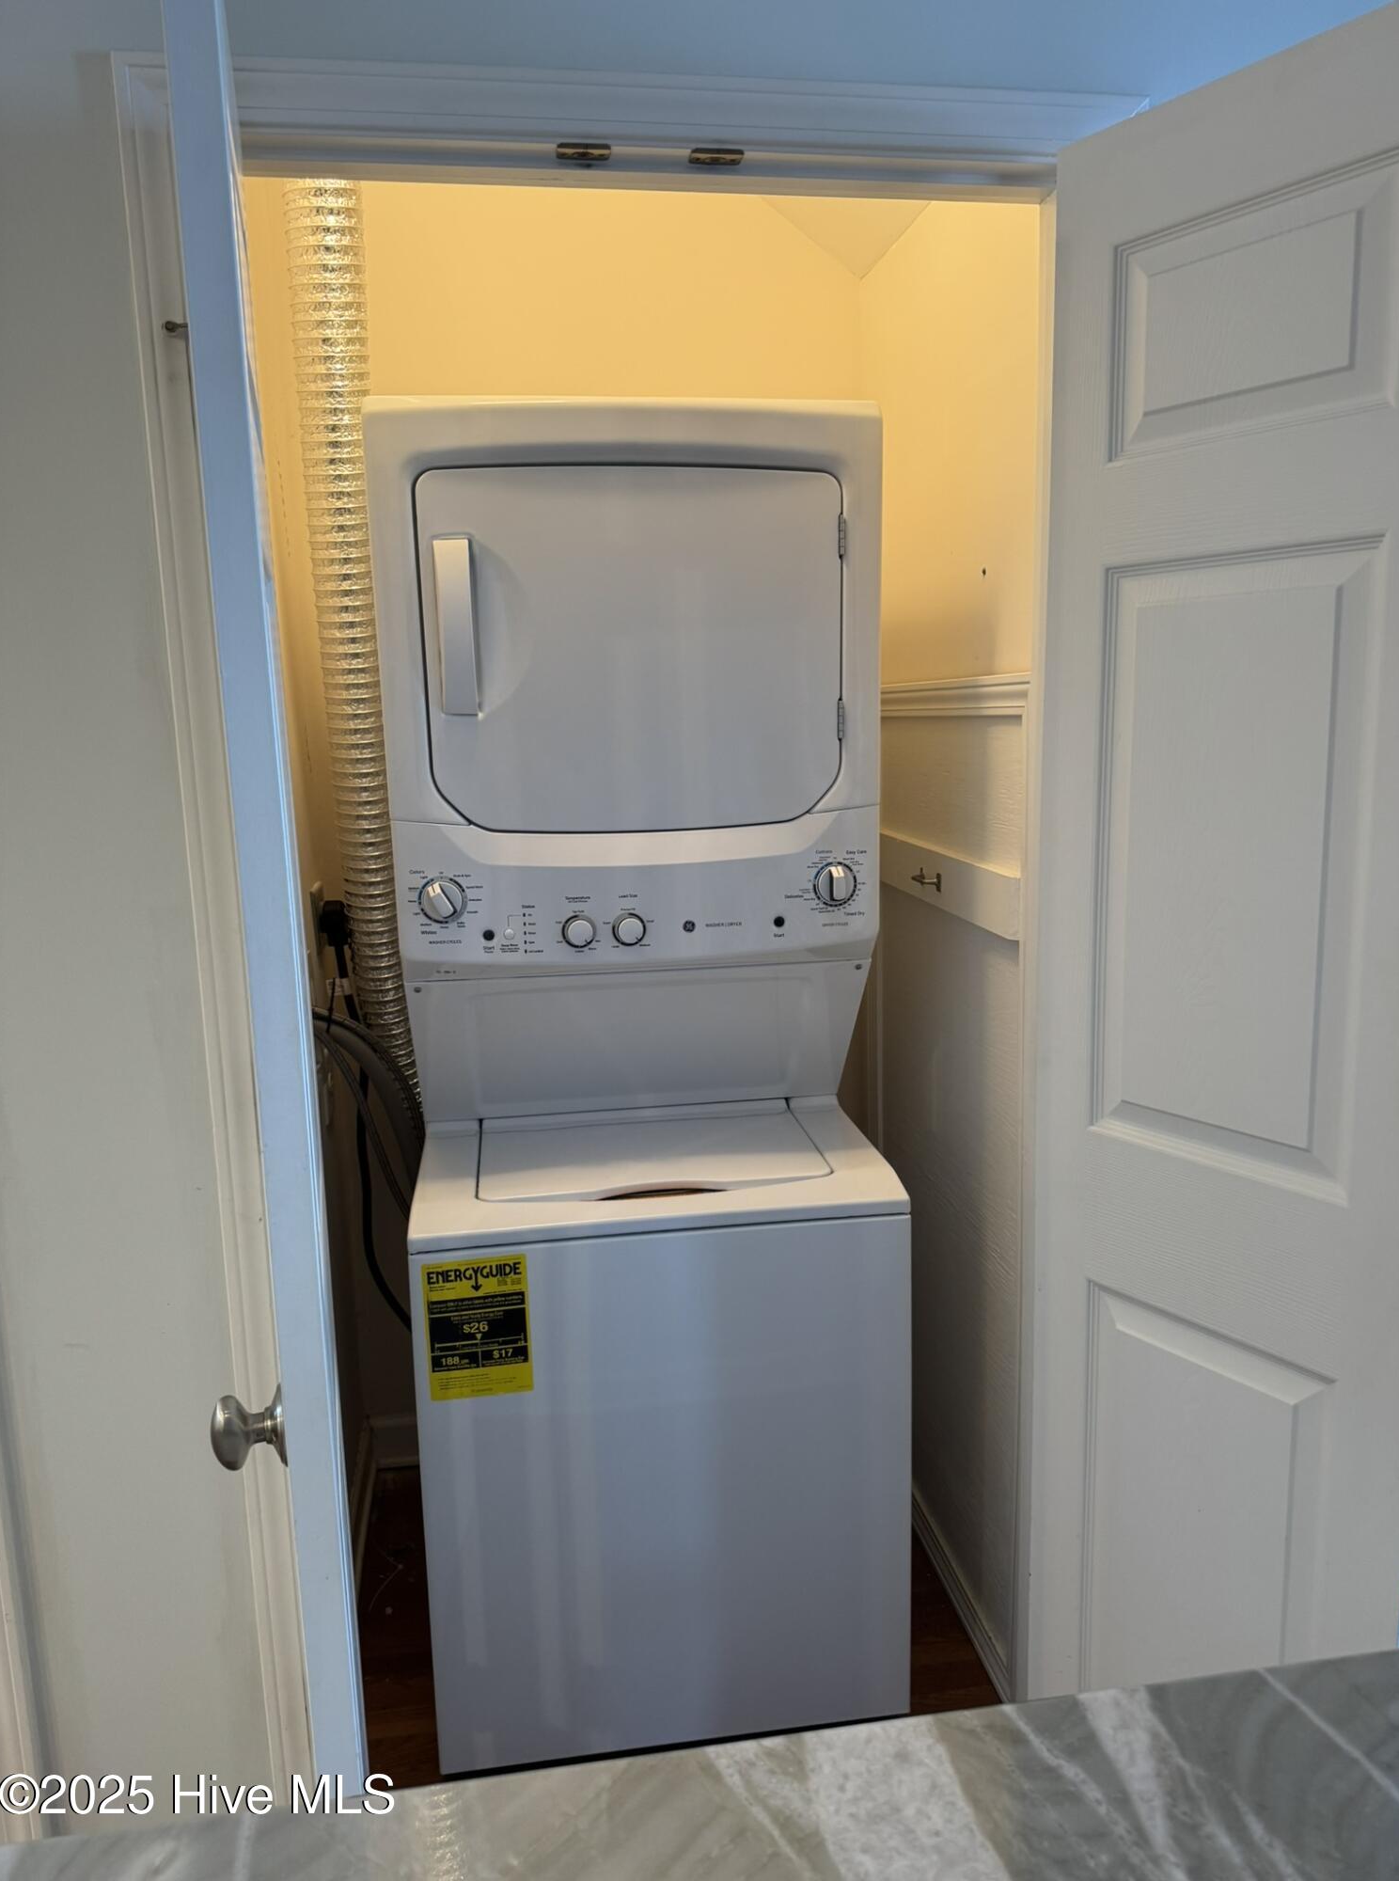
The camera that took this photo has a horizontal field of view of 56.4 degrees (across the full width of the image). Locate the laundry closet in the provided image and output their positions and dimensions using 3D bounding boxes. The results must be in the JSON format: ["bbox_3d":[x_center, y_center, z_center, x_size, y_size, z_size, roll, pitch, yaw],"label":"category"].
[{"bbox_3d":[-0.096,0.094,2.033,0.980,2.100,0.960,-3,10,-8],"label":"laundry closet"}]

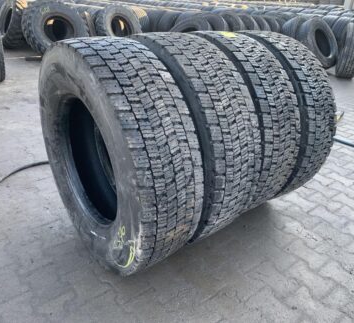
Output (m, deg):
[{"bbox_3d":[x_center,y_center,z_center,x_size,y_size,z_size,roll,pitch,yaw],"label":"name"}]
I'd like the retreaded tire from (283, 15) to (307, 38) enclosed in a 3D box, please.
[{"bbox_3d":[2.500,-2.405,6.575,1.014,1.014,0.316,-23,21,-41],"label":"retreaded tire"}]

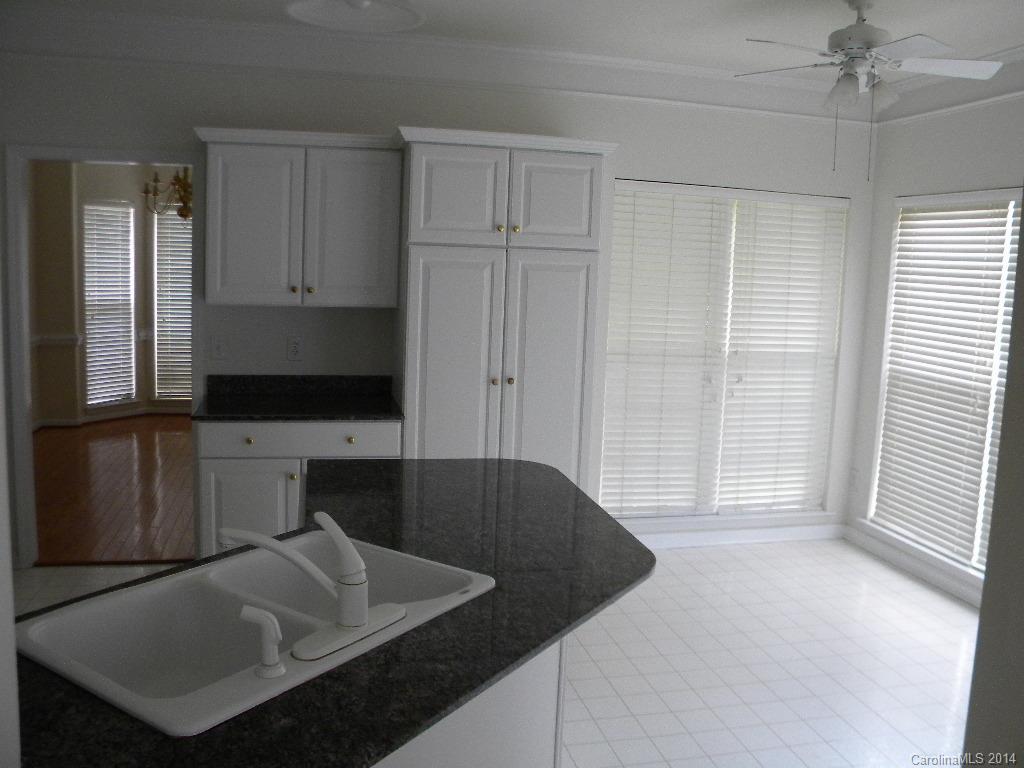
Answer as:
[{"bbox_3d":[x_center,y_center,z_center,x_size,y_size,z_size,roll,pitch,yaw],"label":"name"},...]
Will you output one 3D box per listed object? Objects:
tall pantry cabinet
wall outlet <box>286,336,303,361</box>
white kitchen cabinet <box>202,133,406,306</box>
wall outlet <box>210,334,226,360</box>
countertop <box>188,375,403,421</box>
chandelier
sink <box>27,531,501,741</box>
[{"bbox_3d":[-0.112,-0.087,4.320,1.040,2.210,0.670,1,6,-12],"label":"tall pantry cabinet"},{"bbox_3d":[-1.162,-0.189,4.424,0.074,0.118,0.010,1,6,-12],"label":"wall outlet"},{"bbox_3d":[-1.059,-0.798,4.186,0.950,0.820,0.375,1,6,-12],"label":"white kitchen cabinet"},{"bbox_3d":[-1.540,-0.189,4.342,0.074,0.118,0.010,1,6,-12],"label":"wall outlet"},{"bbox_3d":[-1.046,0.060,4.151,0.945,0.143,0.640,1,6,-12],"label":"countertop"},{"bbox_3d":[-2.485,-1.538,6.287,0.630,0.580,0.630,1,6,-12],"label":"chandelier"},{"bbox_3d":[-0.437,0.494,1.492,0.545,0.210,0.760,6,7,31],"label":"sink"}]

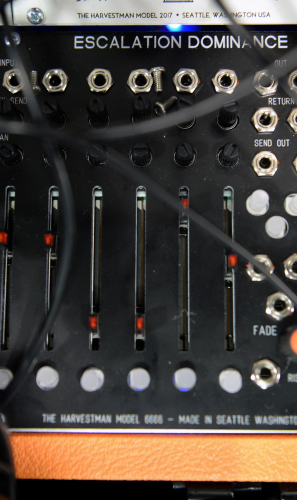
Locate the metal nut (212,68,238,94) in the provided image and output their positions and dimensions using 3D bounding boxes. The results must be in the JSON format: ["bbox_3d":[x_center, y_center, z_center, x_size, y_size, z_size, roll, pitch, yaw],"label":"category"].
[{"bbox_3d":[0.025,-0.055,0.238,0.009,0.003,0.009,0,80,1],"label":"metal nut"}]

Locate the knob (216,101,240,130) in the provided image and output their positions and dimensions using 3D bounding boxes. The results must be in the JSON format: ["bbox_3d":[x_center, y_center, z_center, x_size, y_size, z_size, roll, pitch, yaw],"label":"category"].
[{"bbox_3d":[0.026,-0.043,0.231,0.006,0.012,0.006,0,80,1],"label":"knob"}]

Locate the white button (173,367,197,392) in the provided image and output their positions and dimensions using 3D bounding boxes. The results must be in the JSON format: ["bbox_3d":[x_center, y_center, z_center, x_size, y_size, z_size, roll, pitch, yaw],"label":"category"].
[{"bbox_3d":[0.011,0.039,0.219,0.007,0.005,0.007,0,80,1],"label":"white button"}]

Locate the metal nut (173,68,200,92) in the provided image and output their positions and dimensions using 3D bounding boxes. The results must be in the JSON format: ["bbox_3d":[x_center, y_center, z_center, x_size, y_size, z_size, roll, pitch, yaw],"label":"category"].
[{"bbox_3d":[0.013,-0.055,0.238,0.009,0.003,0.009,0,80,1],"label":"metal nut"}]

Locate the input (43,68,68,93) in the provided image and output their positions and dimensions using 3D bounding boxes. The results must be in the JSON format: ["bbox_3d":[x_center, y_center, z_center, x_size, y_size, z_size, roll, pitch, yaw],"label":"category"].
[{"bbox_3d":[-0.031,-0.056,0.239,0.009,0.002,0.008,0,80,1],"label":"input"}]

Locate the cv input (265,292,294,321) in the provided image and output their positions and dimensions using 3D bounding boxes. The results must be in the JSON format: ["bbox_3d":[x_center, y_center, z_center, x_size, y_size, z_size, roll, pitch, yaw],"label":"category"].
[{"bbox_3d":[0.041,0.017,0.225,0.009,0.003,0.009,0,80,1],"label":"cv input"}]

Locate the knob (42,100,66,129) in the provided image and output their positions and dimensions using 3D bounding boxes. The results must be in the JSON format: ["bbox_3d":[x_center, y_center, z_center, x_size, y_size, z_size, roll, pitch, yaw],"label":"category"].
[{"bbox_3d":[-0.030,-0.044,0.231,0.007,0.013,0.007,0,81,0],"label":"knob"}]

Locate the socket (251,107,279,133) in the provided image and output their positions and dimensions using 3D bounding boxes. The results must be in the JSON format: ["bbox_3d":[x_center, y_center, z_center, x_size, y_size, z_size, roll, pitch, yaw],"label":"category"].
[{"bbox_3d":[0.038,-0.042,0.235,0.009,0.003,0.009,0,81,1],"label":"socket"}]

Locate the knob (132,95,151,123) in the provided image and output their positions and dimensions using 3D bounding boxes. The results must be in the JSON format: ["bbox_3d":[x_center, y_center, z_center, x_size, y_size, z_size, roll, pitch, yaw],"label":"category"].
[{"bbox_3d":[-0.002,-0.044,0.231,0.006,0.013,0.006,0,80,1],"label":"knob"}]

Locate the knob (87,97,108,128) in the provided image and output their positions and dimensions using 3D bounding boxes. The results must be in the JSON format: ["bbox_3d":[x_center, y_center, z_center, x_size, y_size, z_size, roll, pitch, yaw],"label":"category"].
[{"bbox_3d":[-0.016,-0.043,0.230,0.006,0.013,0.006,0,80,1],"label":"knob"}]

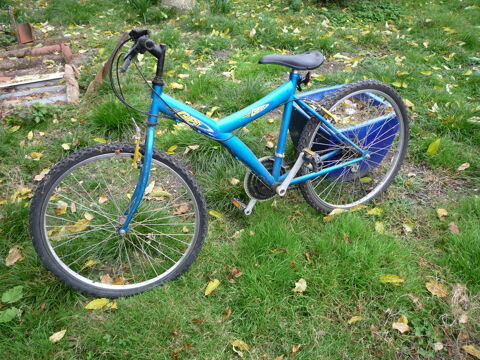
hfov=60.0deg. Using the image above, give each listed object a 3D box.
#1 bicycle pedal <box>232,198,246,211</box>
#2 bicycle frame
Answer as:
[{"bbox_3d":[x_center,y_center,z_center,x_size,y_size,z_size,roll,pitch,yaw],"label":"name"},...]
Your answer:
[{"bbox_3d":[0.002,0.118,1.946,0.028,0.067,0.100,-52,33,1],"label":"bicycle pedal"},{"bbox_3d":[0.031,-0.180,1.649,1.122,0.551,0.155,-17,27,-20],"label":"bicycle frame"}]

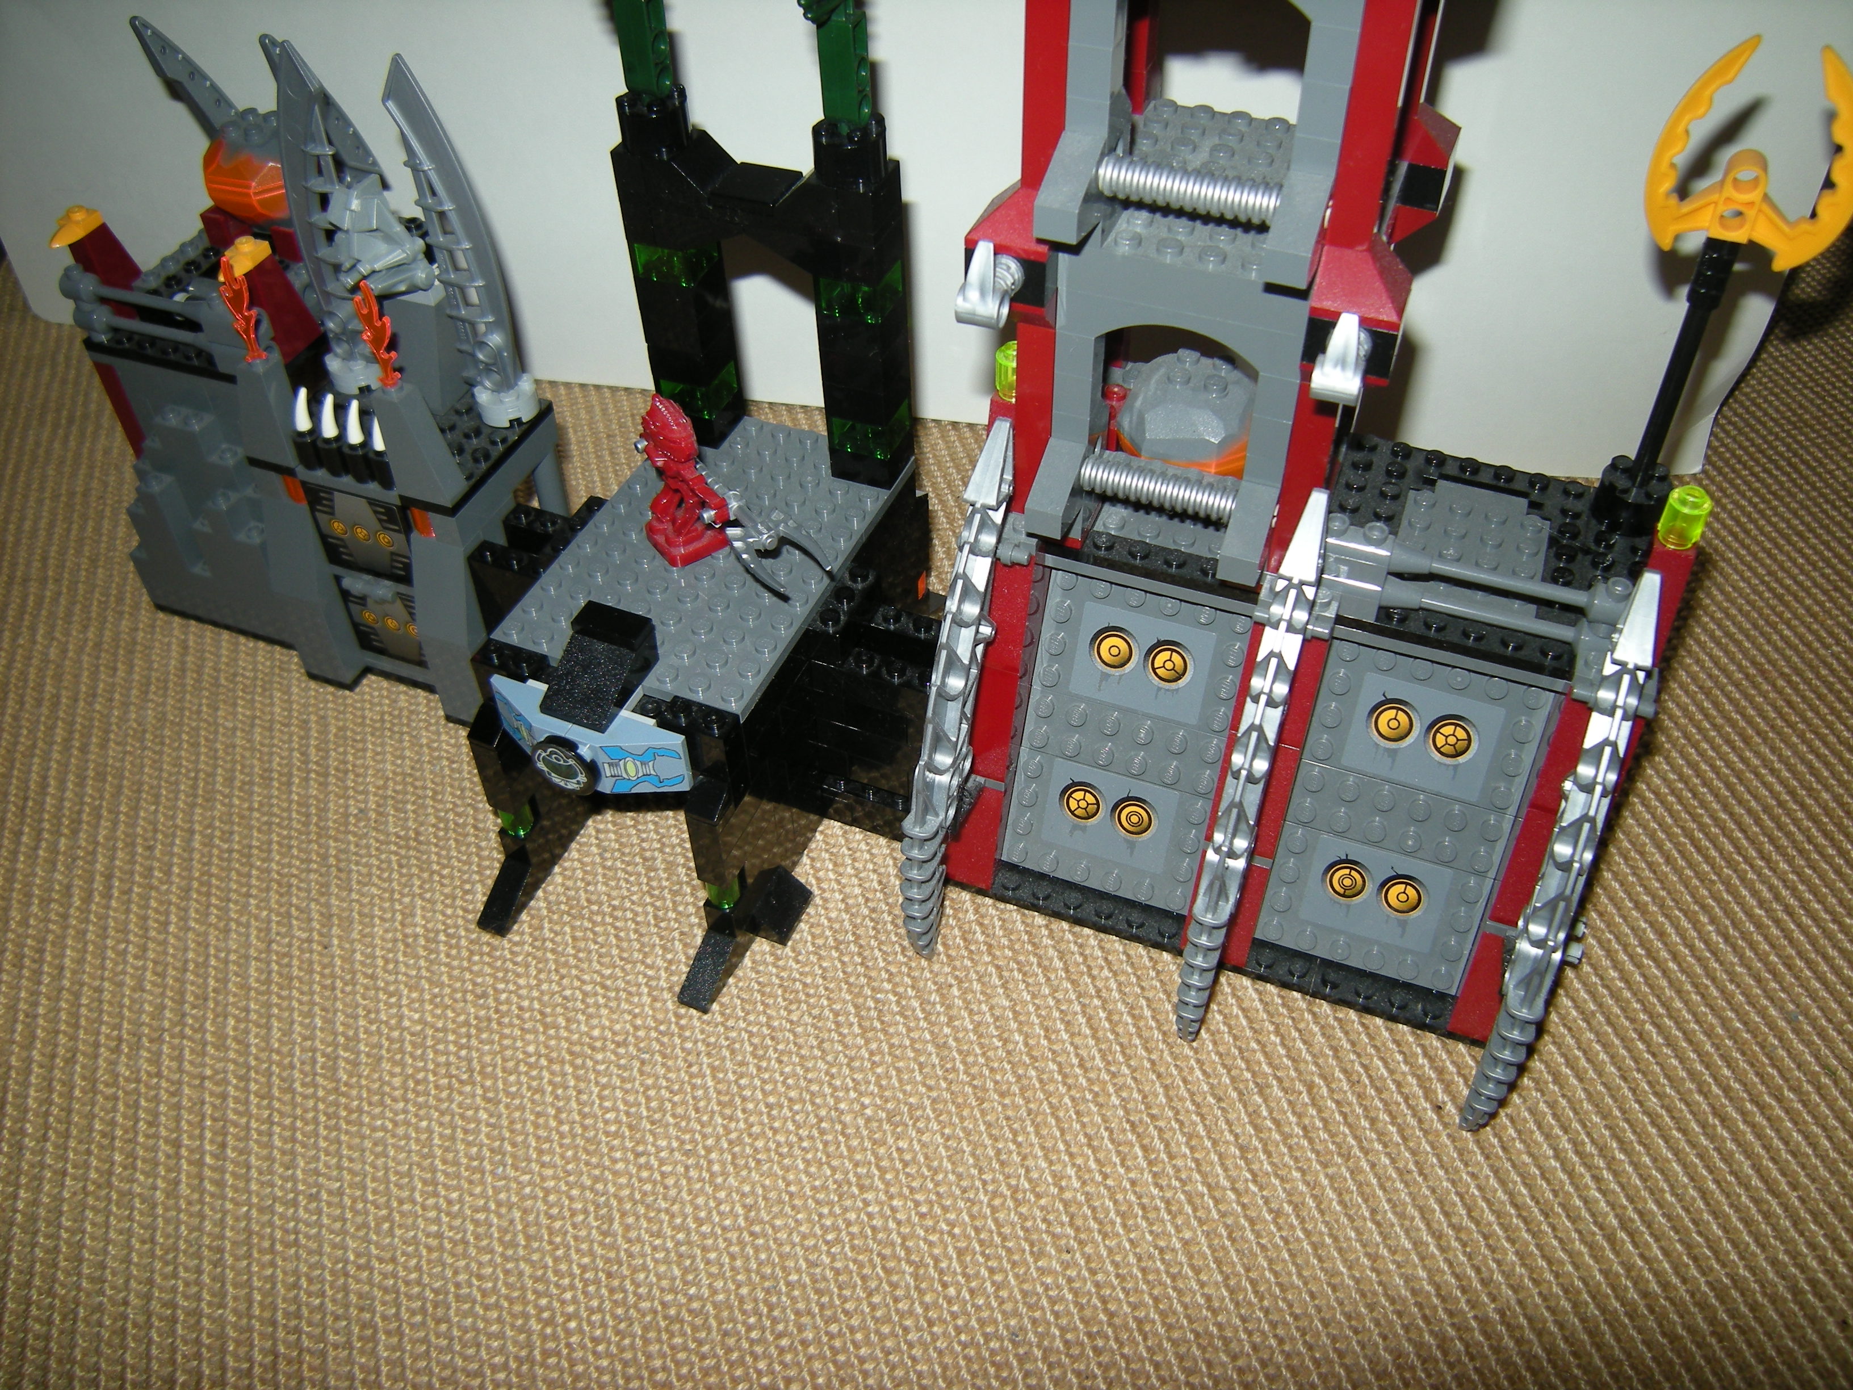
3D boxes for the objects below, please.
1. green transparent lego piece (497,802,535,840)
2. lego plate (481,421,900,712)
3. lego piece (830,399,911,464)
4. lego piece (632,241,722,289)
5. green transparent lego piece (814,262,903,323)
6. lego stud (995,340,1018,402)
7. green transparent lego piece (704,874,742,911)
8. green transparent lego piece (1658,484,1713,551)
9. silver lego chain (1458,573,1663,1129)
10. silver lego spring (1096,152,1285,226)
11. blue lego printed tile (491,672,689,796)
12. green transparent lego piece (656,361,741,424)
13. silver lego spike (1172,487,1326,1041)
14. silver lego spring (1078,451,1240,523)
[{"bbox_3d":[-0.099,0.028,0.364,0.008,0.010,0.008,16,49,16],"label":"green transparent lego piece"},{"bbox_3d":[-0.051,-0.036,0.361,0.064,0.005,0.096,16,49,16],"label":"lego plate"},{"bbox_3d":[-0.013,-0.067,0.368,0.016,0.010,0.016,16,49,16],"label":"lego piece"},{"bbox_3d":[-0.059,-0.106,0.354,0.016,0.010,0.016,16,49,16],"label":"lego piece"},{"bbox_3d":[-0.015,-0.094,0.340,0.016,0.010,0.016,16,49,16],"label":"green transparent lego piece"},{"bbox_3d":[0.020,-0.073,0.337,0.008,0.011,0.008,15,49,15],"label":"lego stud"},{"bbox_3d":[-0.048,0.045,0.355,0.008,0.010,0.008,-1,47,1],"label":"green transparent lego piece"},{"bbox_3d":[0.152,-0.036,0.299,0.008,0.011,0.008,15,49,15],"label":"green transparent lego piece"},{"bbox_3d":[0.123,0.040,0.296,0.009,0.134,0.029,15,24,15],"label":"silver lego chain"},{"bbox_3d":[0.047,-0.090,0.267,0.032,0.007,0.007,15,49,15],"label":"silver lego spring"},{"bbox_3d":[-0.076,0.012,0.327,0.048,0.016,0.013,16,49,16],"label":"blue lego printed tile"},{"bbox_3d":[-0.058,-0.080,0.382,0.016,0.010,0.016,16,49,16],"label":"green transparent lego piece"},{"bbox_3d":[0.065,0.024,0.312,0.009,0.134,0.029,15,24,15],"label":"silver lego spike"},{"bbox_3d":[0.048,-0.042,0.307,0.033,0.007,0.007,16,48,15],"label":"silver lego spring"}]

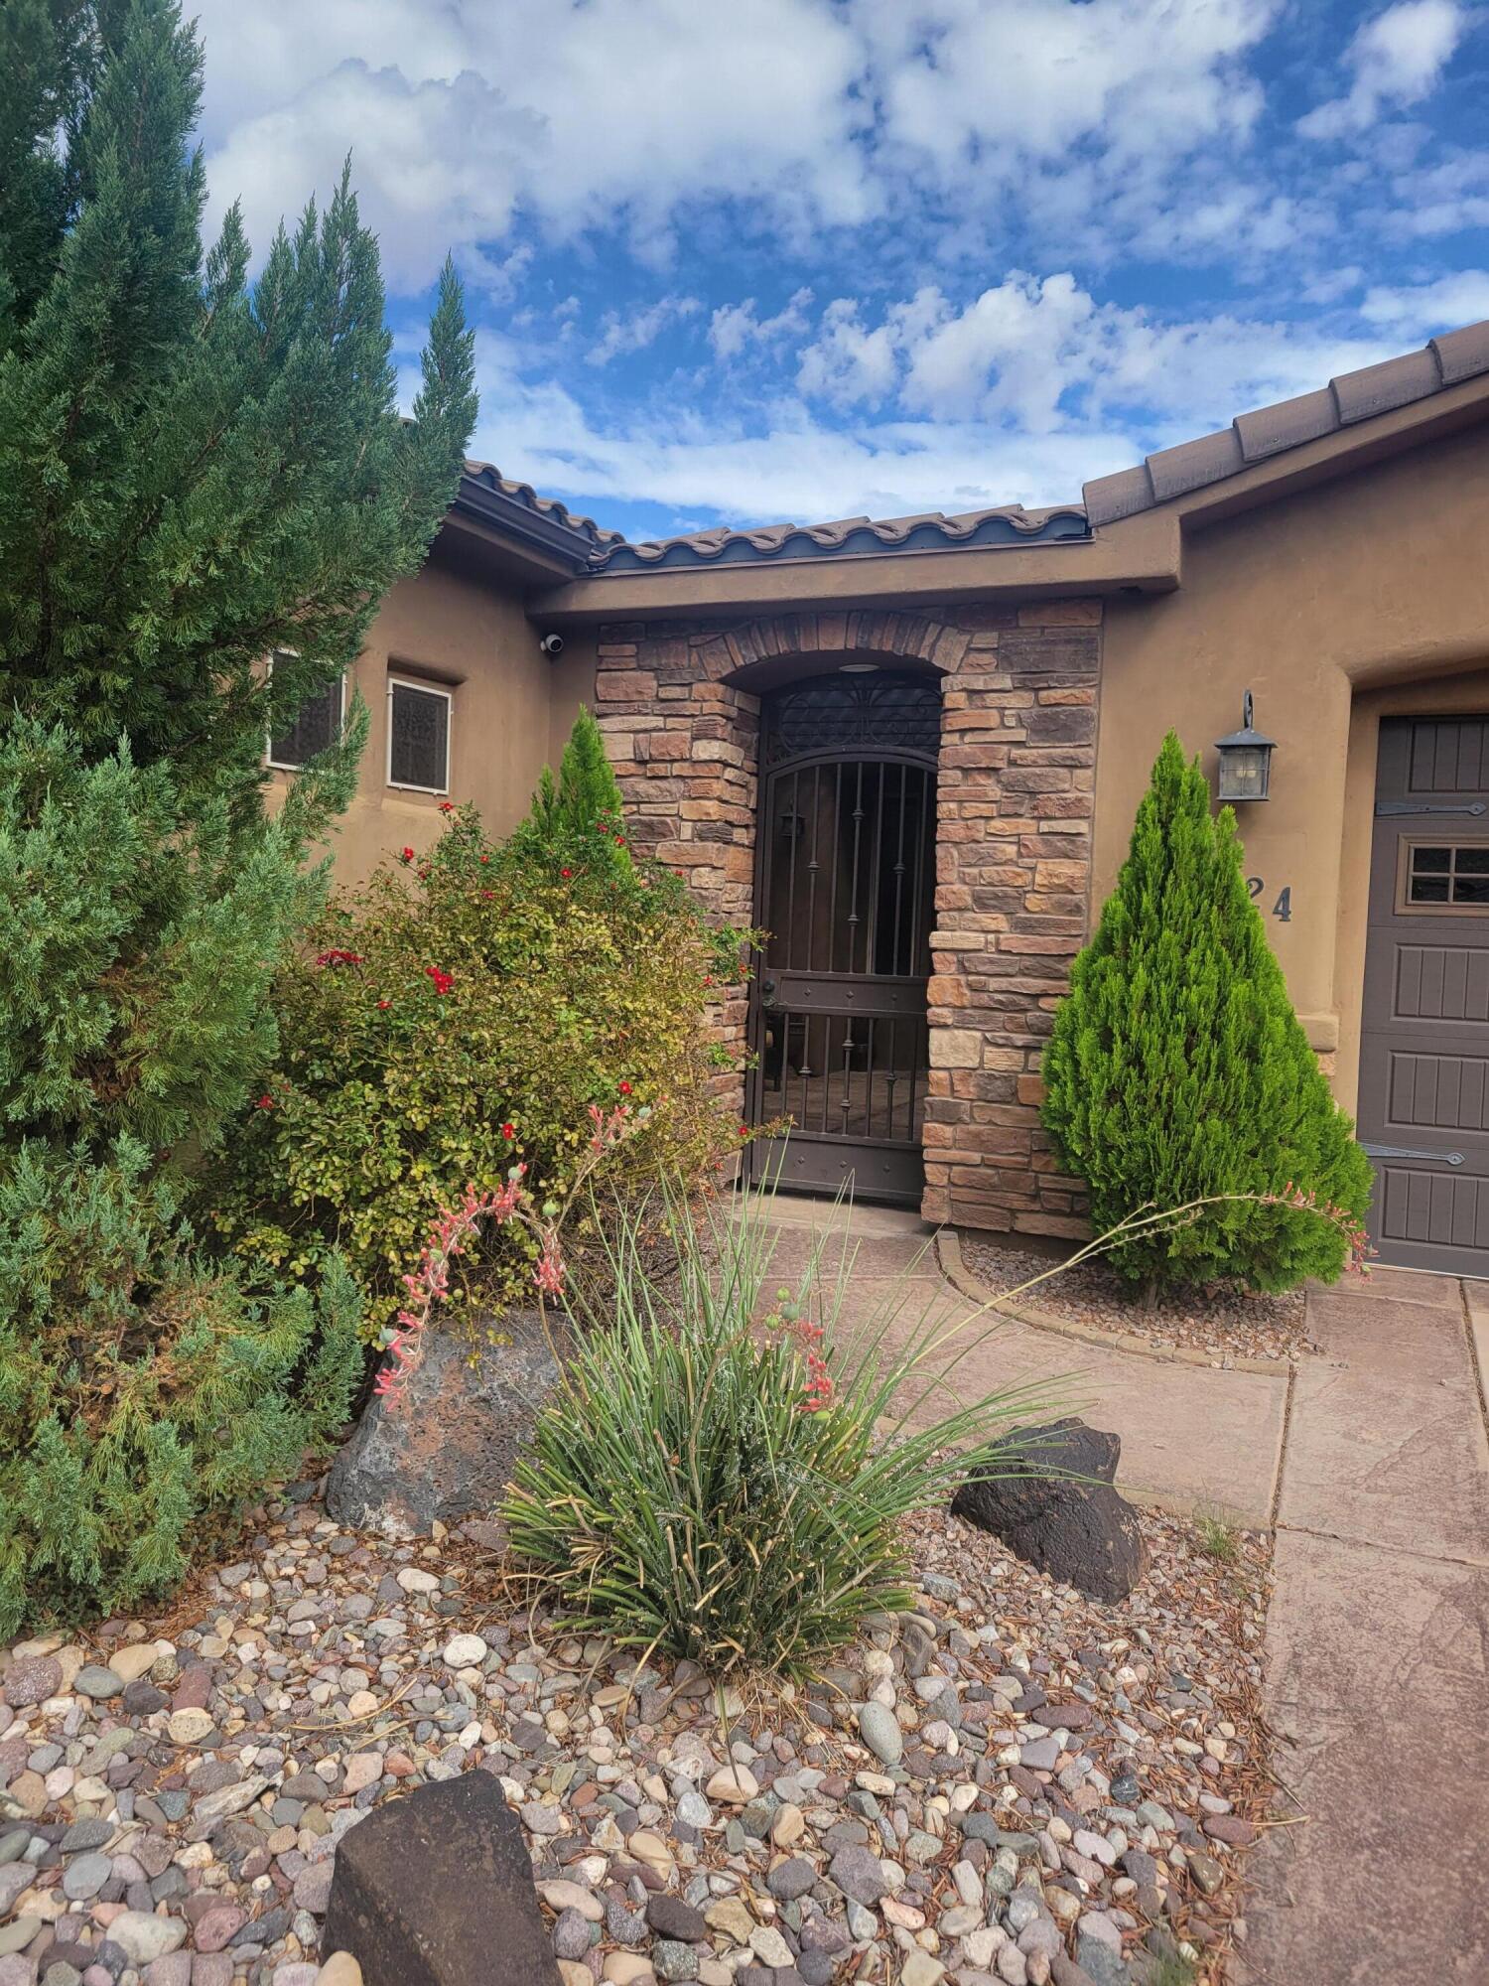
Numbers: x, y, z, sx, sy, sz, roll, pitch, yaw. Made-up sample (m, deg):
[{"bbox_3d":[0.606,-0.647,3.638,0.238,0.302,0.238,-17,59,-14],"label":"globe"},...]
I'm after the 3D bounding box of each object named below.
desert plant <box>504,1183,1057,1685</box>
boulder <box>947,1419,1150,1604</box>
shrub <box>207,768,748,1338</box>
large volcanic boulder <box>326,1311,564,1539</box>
[{"bbox_3d":[0.065,0.786,2.900,1.060,0.840,0.950,2,3,0],"label":"desert plant"},{"bbox_3d":[0.690,1.111,3.340,0.330,0.310,0.460,-1,4,-45],"label":"boulder"},{"bbox_3d":[-0.830,0.299,4.600,1.620,1.680,1.650,2,3,-9],"label":"shrub"},{"bbox_3d":[-0.680,0.961,3.500,0.600,0.420,0.520,2,3,-9],"label":"large volcanic boulder"}]

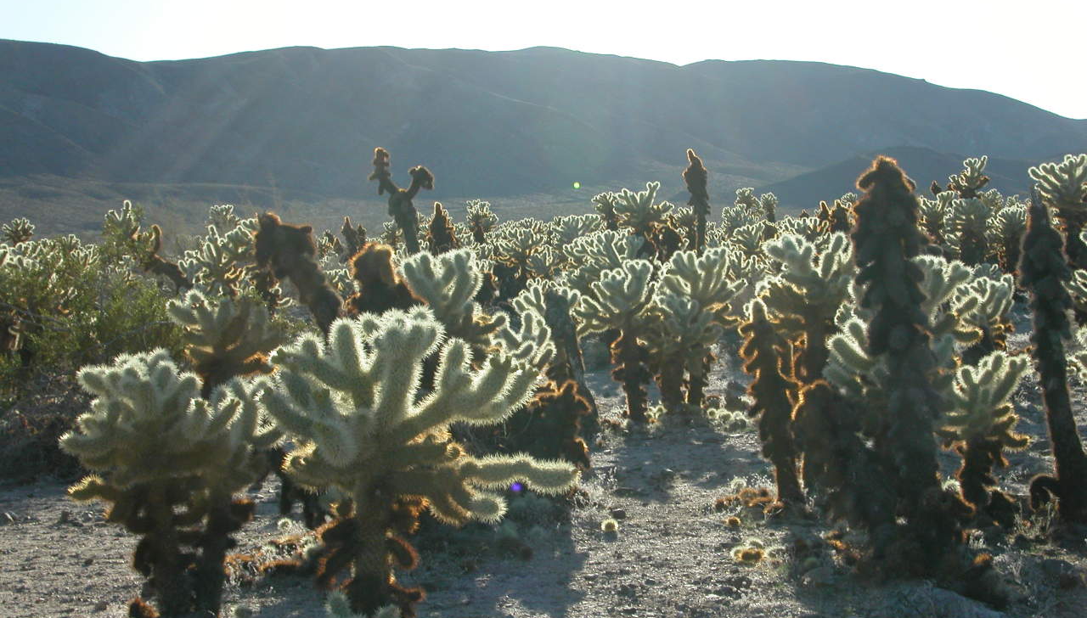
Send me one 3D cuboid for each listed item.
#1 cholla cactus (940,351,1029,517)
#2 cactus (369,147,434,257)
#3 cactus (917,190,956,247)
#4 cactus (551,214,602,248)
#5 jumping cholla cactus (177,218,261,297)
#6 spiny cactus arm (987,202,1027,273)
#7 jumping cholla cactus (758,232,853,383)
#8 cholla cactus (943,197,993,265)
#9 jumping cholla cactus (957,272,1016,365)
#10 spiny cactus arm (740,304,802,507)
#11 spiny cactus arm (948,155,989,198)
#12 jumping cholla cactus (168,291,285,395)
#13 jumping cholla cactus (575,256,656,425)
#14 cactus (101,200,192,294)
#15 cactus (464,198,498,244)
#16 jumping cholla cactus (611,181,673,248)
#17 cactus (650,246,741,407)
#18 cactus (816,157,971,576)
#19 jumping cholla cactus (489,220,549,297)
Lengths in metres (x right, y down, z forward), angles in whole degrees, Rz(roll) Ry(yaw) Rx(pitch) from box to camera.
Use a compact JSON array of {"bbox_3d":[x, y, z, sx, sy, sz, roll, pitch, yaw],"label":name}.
[{"bbox_3d":[2.273,0.642,10.700,0.480,0.850,0.460,0,2,0],"label":"cholla cactus"},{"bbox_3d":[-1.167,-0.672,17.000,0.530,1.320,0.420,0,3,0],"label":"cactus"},{"bbox_3d":[7.375,-1.686,39.000,0.740,1.080,0.680,0,3,0],"label":"cactus"},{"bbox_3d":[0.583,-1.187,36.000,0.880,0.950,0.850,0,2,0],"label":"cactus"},{"bbox_3d":[-3.997,-0.601,25.500,1.030,1.050,0.920,0,3,0],"label":"jumping cholla cactus"},{"bbox_3d":[7.614,-1.149,34.000,0.720,1.180,0.700,0,2,0],"label":"spiny cactus arm"},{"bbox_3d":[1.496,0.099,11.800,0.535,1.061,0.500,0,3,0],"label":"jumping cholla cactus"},{"bbox_3d":[6.358,-1.137,31.000,0.690,1.046,0.620,0,3,0],"label":"cholla cactus"},{"bbox_3d":[3.732,0.118,17.500,0.520,0.880,0.480,0,3,0],"label":"jumping cholla cactus"},{"bbox_3d":[1.184,0.480,10.800,0.330,1.070,0.300,0,3,0],"label":"spiny cactus arm"},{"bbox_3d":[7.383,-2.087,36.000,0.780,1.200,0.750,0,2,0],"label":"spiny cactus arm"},{"bbox_3d":[-1.840,0.386,12.000,0.680,1.020,0.660,0,2,0],"label":"jumping cholla cactus"},{"bbox_3d":[0.455,0.194,13.000,0.506,1.002,0.500,0,3,0],"label":"jumping cholla cactus"},{"bbox_3d":[-4.588,-0.683,24.000,1.040,1.140,0.850,0,2,0],"label":"cactus"},{"bbox_3d":[-1.385,-1.913,46.000,0.760,1.080,0.720,0,2,0],"label":"cactus"},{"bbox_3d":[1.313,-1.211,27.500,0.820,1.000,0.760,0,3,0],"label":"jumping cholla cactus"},{"bbox_3d":[1.009,0.122,13.800,0.592,1.053,0.540,0,3,0],"label":"cactus"},{"bbox_3d":[1.518,0.245,9.000,0.660,1.790,0.580,0,2,0],"label":"cactus"},{"bbox_3d":[-0.385,-0.791,33.000,0.940,1.260,0.900,0,2,0],"label":"jumping cholla cactus"}]

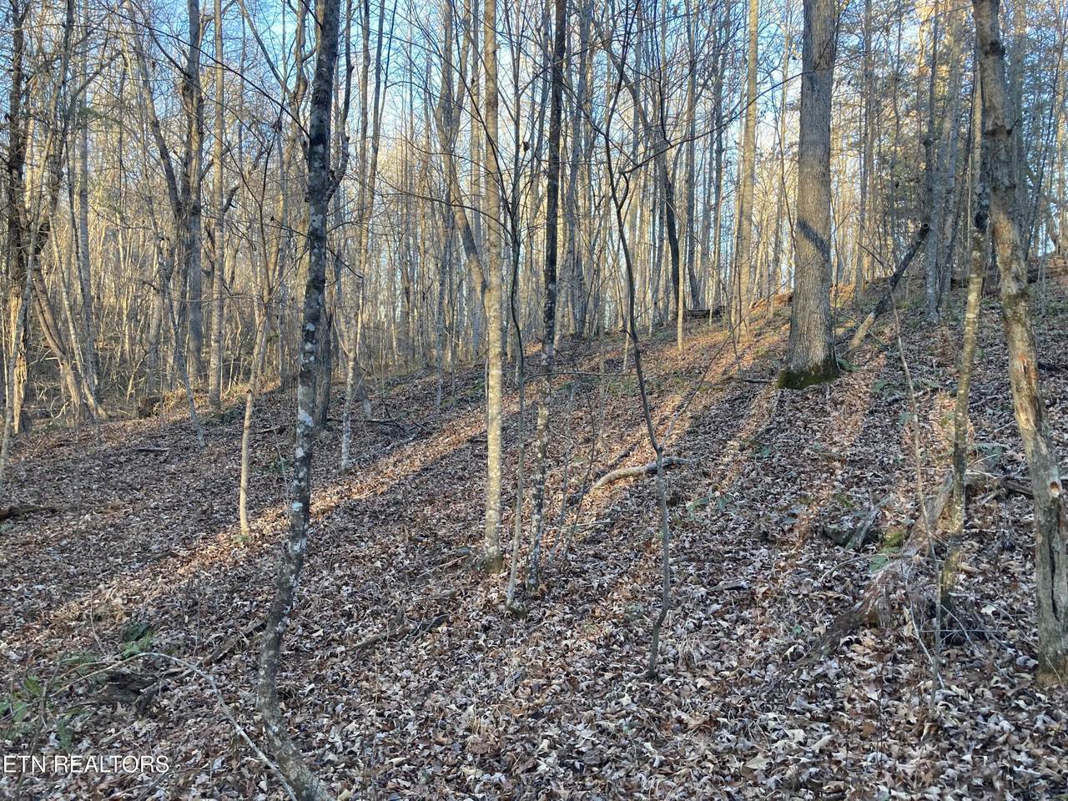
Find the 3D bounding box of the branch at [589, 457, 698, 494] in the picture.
[{"bbox_3d":[1.010,0.700,8.350,1.270,0.170,0.340,-12,5,-33],"label":"branch"}]

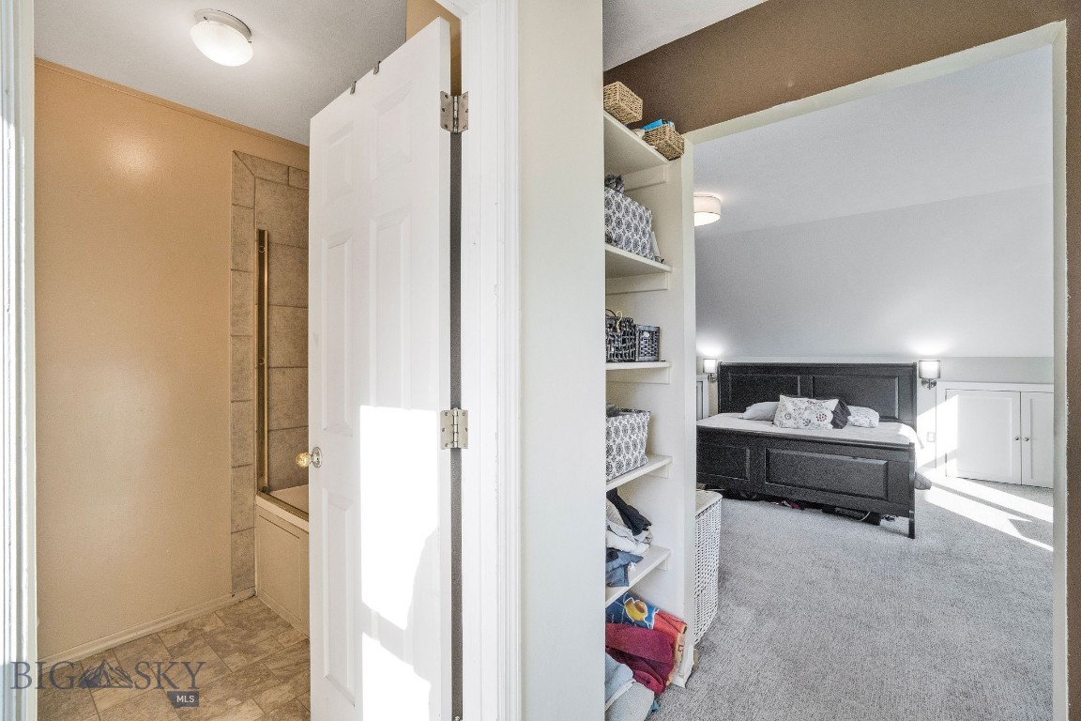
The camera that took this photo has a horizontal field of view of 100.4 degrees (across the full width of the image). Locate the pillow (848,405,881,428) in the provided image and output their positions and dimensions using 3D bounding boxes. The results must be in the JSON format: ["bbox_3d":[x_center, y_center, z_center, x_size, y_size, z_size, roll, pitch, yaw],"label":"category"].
[{"bbox_3d":[3.337,0.598,4.969,0.660,0.180,0.450,0,0,39],"label":"pillow"}]

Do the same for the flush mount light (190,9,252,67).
[{"bbox_3d":[-1.165,-1.140,1.645,0.187,0.120,0.187,0,0,39],"label":"flush mount light"}]

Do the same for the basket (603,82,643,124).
[{"bbox_3d":[0.207,-0.798,1.457,0.200,0.068,0.135,0,0,39],"label":"basket"}]

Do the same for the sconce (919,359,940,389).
[{"bbox_3d":[4.088,0.143,4.731,0.165,0.310,0.120,0,0,39],"label":"sconce"}]

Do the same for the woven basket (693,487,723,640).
[{"bbox_3d":[0.624,0.931,2.110,0.330,0.580,0.440,0,0,39],"label":"woven basket"}]

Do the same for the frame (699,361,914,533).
[{"bbox_3d":[2.519,0.628,4.630,2.050,1.220,2.200,0,0,39],"label":"frame"}]

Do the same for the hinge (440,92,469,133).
[{"bbox_3d":[-0.202,-0.584,1.060,0.066,0.089,0.020,0,0,0],"label":"hinge"}]

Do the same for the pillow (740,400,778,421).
[{"bbox_3d":[2.791,0.598,5.414,0.660,0.180,0.450,0,0,39],"label":"pillow"}]

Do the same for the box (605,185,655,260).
[{"bbox_3d":[0.176,-0.453,1.553,0.280,0.185,0.400,0,0,39],"label":"box"}]

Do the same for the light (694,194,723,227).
[{"bbox_3d":[1.190,-1.130,3.455,0.360,0.140,0.360,0,0,39],"label":"light"}]

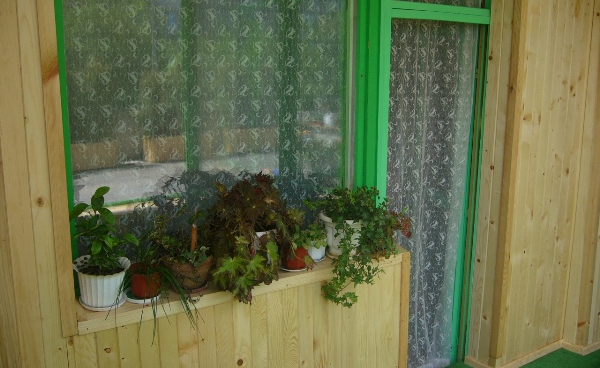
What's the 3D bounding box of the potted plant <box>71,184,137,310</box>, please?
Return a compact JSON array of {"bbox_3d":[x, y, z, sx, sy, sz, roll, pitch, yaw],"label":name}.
[{"bbox_3d":[-0.767,0.236,2.385,0.255,0.455,0.240,-6,12,-33],"label":"potted plant"}]

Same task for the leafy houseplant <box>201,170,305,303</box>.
[{"bbox_3d":[-0.207,0.217,2.687,0.500,0.520,0.330,-6,12,-33],"label":"leafy houseplant"}]

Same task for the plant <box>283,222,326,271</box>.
[{"bbox_3d":[0.018,0.284,2.895,0.230,0.200,0.170,-6,12,-33],"label":"plant"}]

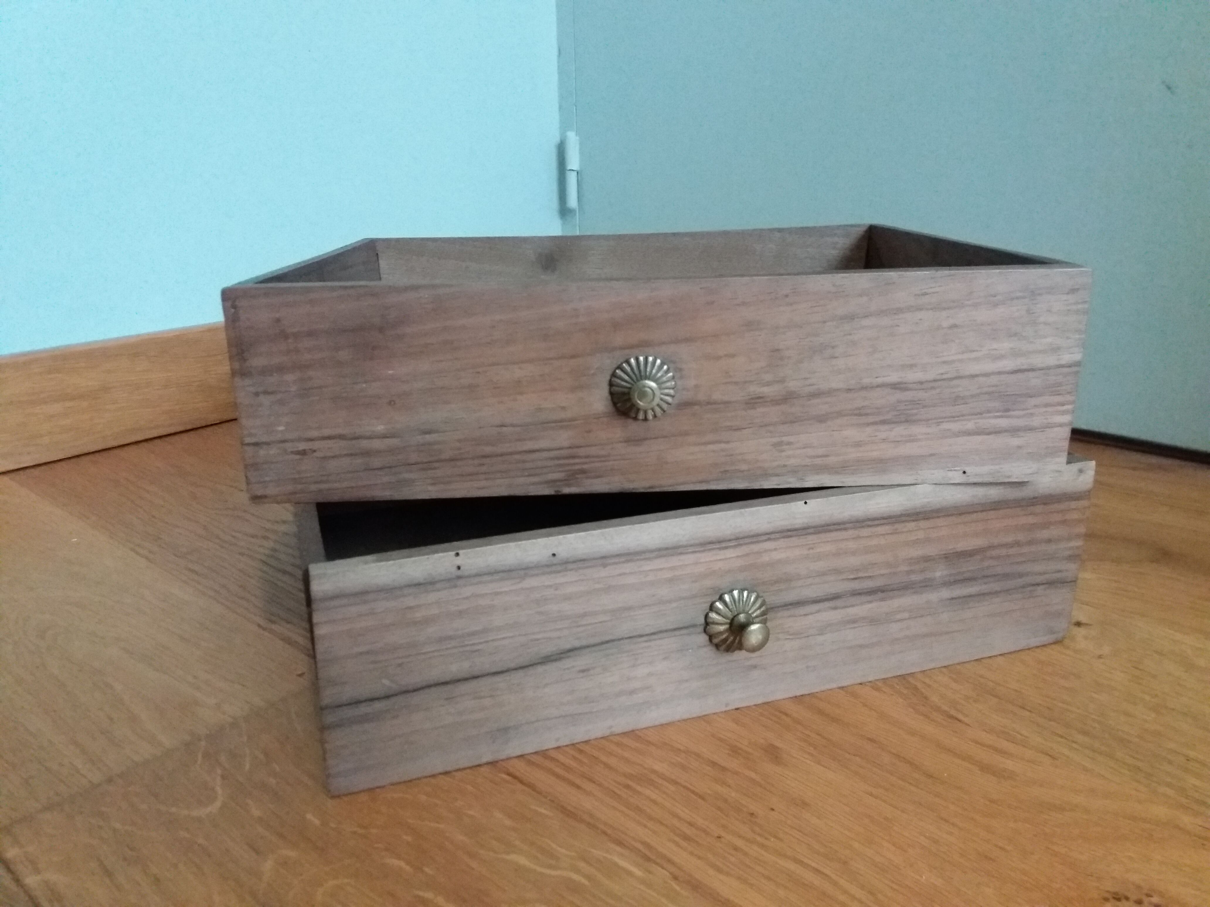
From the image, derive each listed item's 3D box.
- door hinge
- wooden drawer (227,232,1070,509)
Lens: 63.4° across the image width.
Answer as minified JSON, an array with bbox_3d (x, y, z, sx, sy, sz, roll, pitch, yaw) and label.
[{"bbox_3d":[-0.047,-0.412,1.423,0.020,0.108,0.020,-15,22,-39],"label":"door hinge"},{"bbox_3d":[0.021,-0.075,0.618,0.405,0.106,0.343,-2,16,-2],"label":"wooden drawer"}]

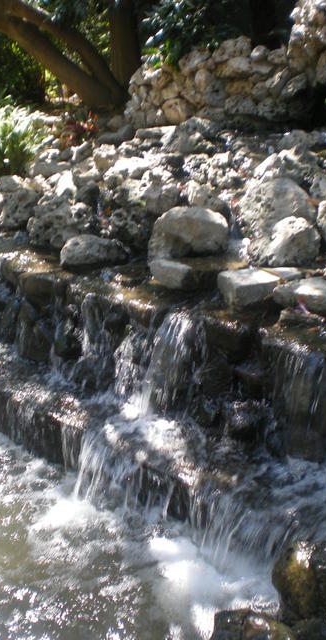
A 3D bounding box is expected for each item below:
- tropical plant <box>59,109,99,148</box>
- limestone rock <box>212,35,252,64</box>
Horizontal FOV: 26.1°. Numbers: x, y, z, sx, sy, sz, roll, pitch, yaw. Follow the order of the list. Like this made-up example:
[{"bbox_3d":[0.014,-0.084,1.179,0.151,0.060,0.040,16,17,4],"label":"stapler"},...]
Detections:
[{"bbox_3d":[-0.689,-1.581,5.800,0.330,0.310,0.300,-2,19,-6],"label":"tropical plant"},{"bbox_3d":[0.605,-2.378,6.200,0.350,0.240,0.290,2,19,5],"label":"limestone rock"}]

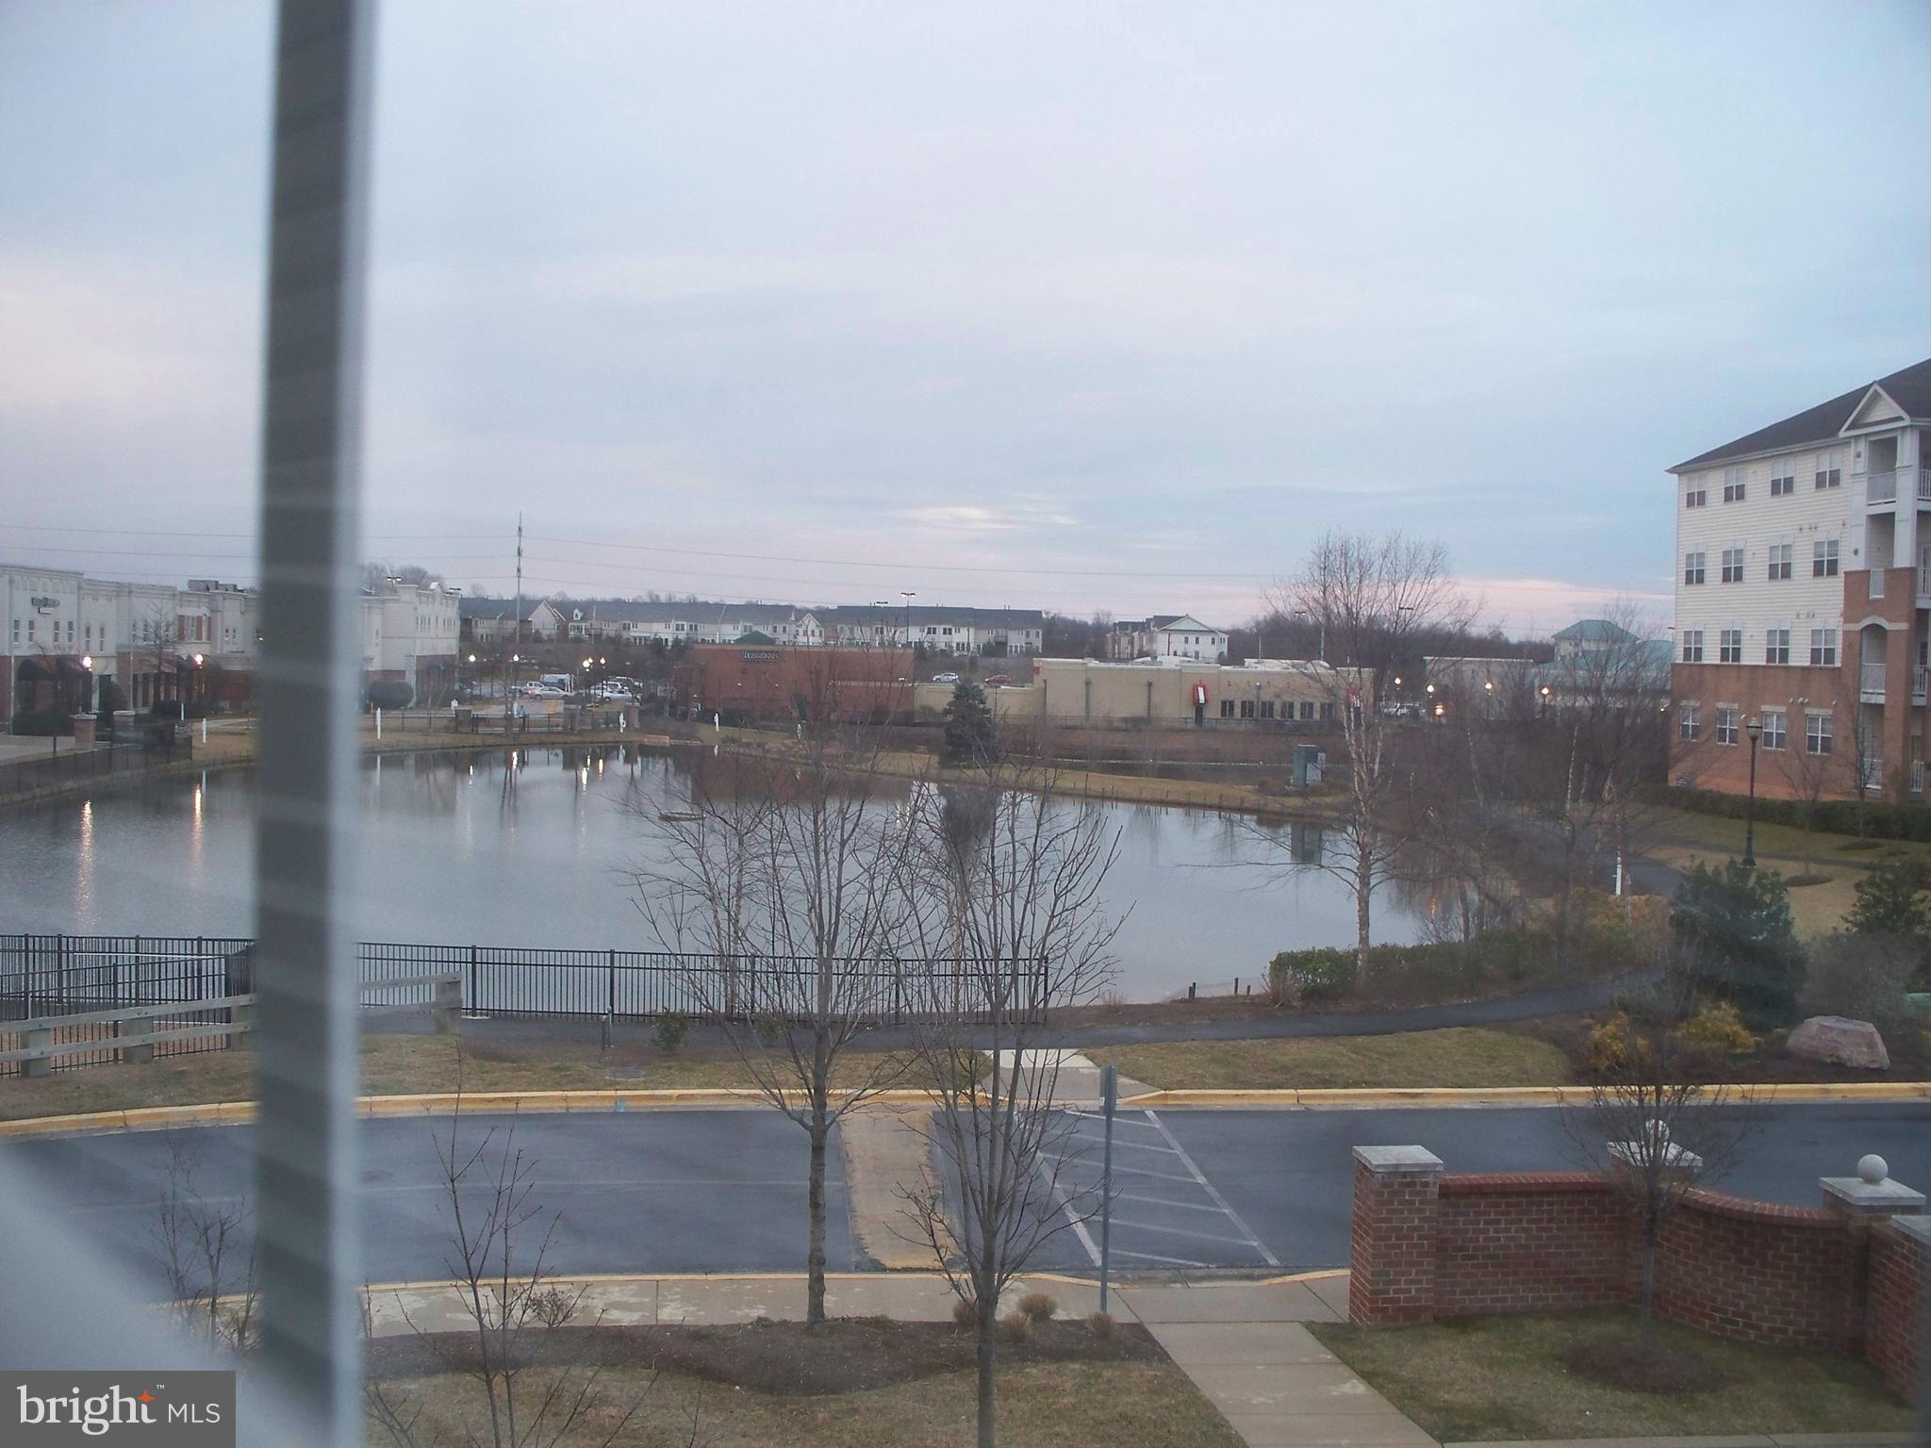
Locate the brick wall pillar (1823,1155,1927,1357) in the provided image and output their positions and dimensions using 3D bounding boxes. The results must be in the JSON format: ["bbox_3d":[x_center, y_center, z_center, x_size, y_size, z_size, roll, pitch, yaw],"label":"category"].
[{"bbox_3d":[8.363,4.858,18.546,0.650,1.790,0.650,1,2,-4],"label":"brick wall pillar"}]

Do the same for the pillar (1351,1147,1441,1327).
[{"bbox_3d":[4.061,4.846,18.903,0.650,1.580,0.650,1,2,-4],"label":"pillar"}]

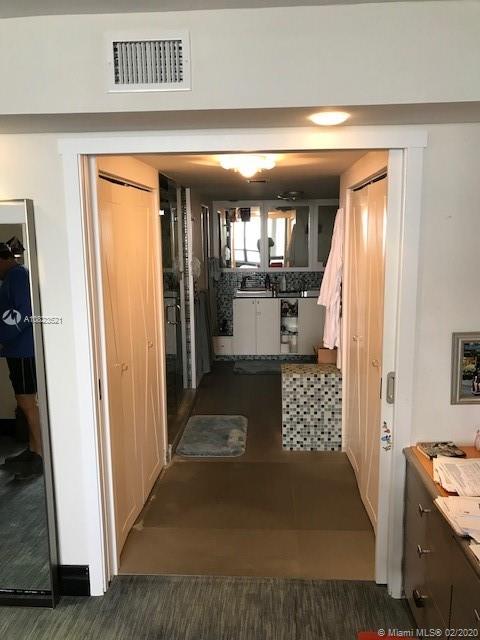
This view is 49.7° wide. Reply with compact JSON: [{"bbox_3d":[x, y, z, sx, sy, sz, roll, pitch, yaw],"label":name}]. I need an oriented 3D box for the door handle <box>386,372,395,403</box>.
[{"bbox_3d":[0.688,0.312,2.362,0.042,0.142,0.020,0,9,3],"label":"door handle"}]

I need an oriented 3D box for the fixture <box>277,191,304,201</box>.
[{"bbox_3d":[0.542,-1.335,5.554,0.310,0.092,0.310,0,9,3],"label":"fixture"}]

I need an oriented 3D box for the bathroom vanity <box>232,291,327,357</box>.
[{"bbox_3d":[0.573,0.064,7.146,1.345,0.850,0.560,0,9,3],"label":"bathroom vanity"}]

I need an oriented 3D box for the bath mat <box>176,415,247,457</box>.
[{"bbox_3d":[-0.219,0.973,4.476,0.500,0.020,0.900,0,9,3],"label":"bath mat"}]

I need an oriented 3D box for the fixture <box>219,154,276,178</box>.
[{"bbox_3d":[0.042,-0.873,2.950,0.325,0.124,0.325,0,9,3],"label":"fixture"}]

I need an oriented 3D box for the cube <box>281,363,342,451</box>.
[{"bbox_3d":[0.577,0.701,4.215,0.463,0.623,0.340,0,9,3],"label":"cube"}]

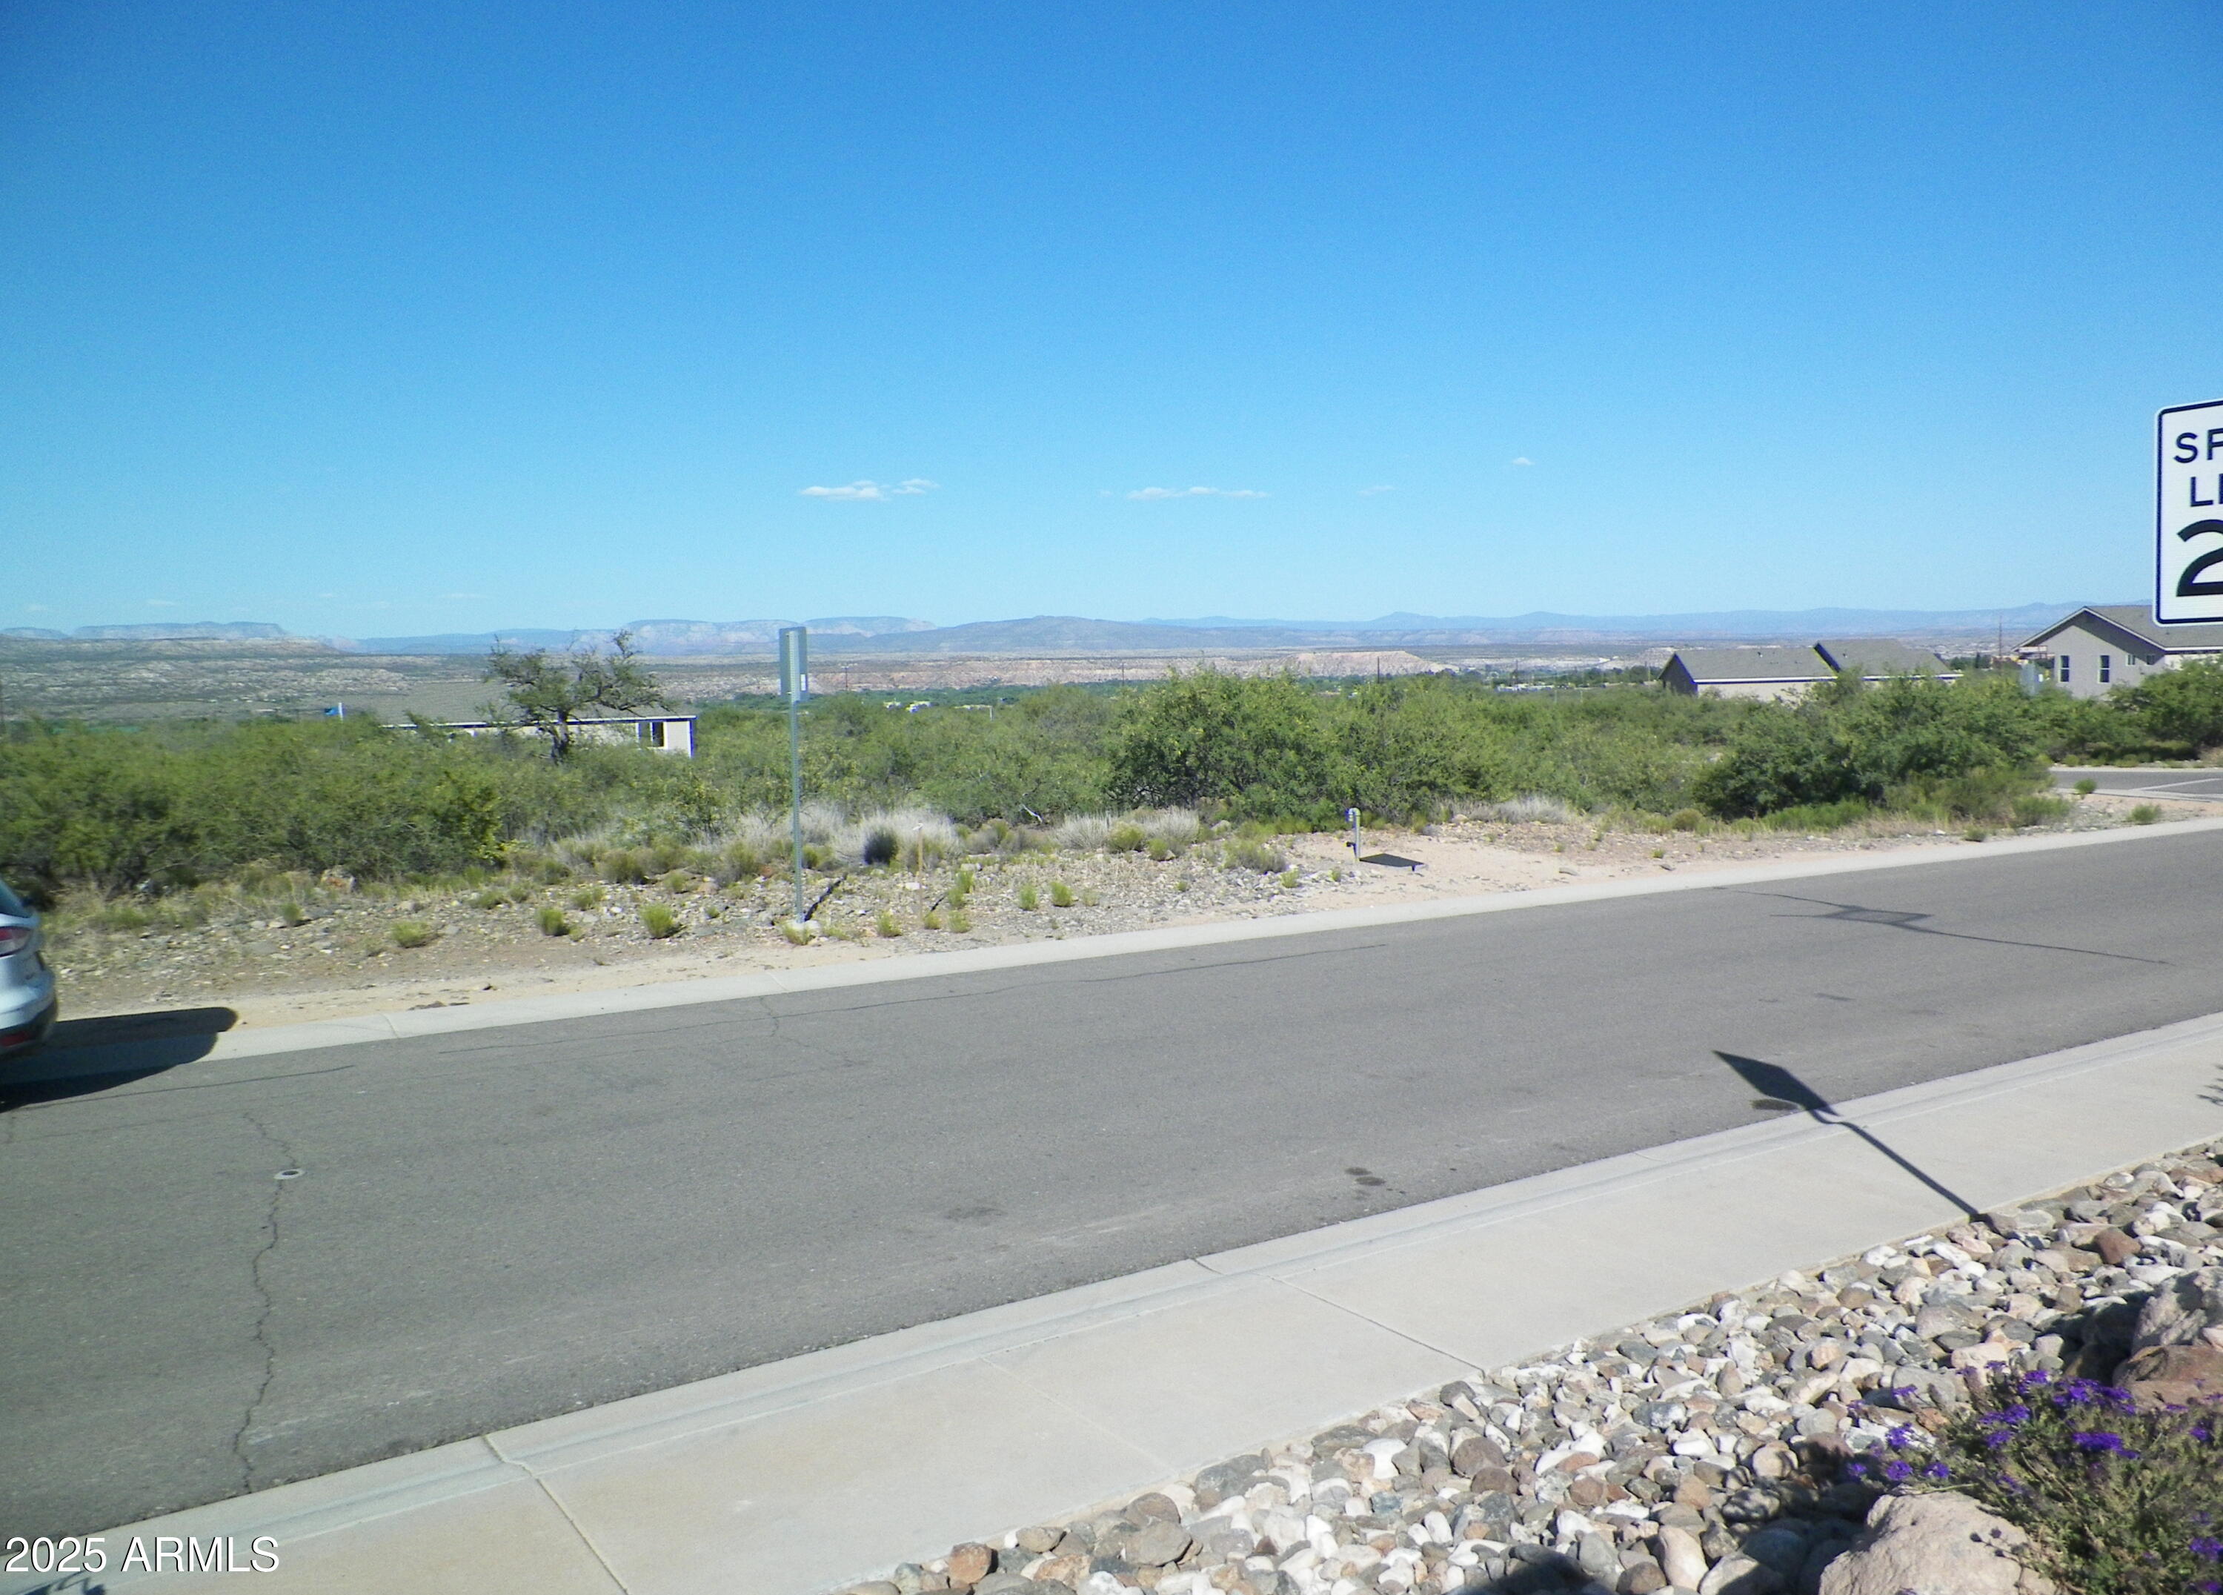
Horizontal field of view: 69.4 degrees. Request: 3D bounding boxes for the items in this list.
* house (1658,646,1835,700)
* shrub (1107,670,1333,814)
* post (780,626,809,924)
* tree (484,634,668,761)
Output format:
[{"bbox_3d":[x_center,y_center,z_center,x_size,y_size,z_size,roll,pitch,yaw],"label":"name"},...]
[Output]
[{"bbox_3d":[42.141,-7.511,106.000,9.500,4.600,8.800,0,5,2],"label":"house"},{"bbox_3d":[1.839,-0.927,27.200,3.600,2.450,3.300,-1,5,0],"label":"shrub"},{"bbox_3d":[-3.232,-0.216,16.400,0.070,3.040,0.600,-4,6,-35],"label":"post"},{"bbox_3d":[-13.349,-2.142,40.000,4.300,4.000,3.900,-1,5,0],"label":"tree"}]

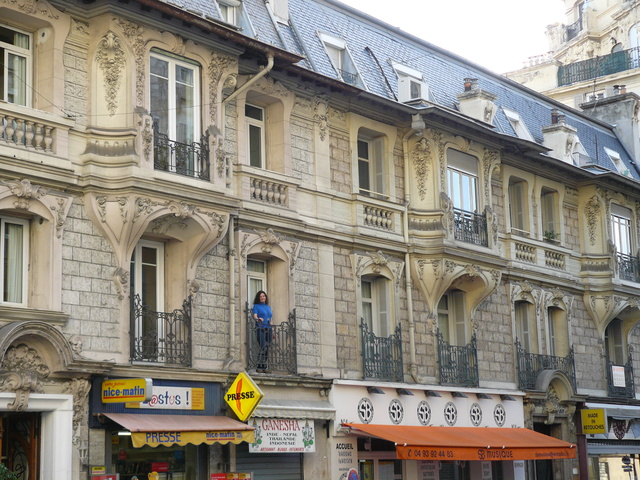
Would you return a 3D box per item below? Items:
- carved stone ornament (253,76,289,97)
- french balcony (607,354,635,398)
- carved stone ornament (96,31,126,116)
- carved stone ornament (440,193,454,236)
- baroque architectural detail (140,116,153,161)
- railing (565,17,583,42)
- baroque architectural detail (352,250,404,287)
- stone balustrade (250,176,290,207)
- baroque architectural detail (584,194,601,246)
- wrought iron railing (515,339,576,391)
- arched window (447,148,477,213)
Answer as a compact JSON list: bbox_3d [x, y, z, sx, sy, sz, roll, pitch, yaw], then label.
[{"bbox_3d":[-1.063,-3.261,25.930,0.150,0.340,1.200,-10,-13,37],"label":"carved stone ornament"},{"bbox_3d":[9.254,4.176,38.358,0.200,1.420,1.880,-10,-13,37],"label":"french balcony"},{"bbox_3d":[-3.722,-2.978,22.120,0.530,1.604,0.180,1,-11,-14],"label":"carved stone ornament"},{"bbox_3d":[3.090,-0.609,29.863,0.240,1.050,0.250,-10,-13,37],"label":"carved stone ornament"},{"bbox_3d":[-3.065,-1.769,21.927,0.130,0.770,0.250,-10,-14,38],"label":"baroque architectural detail"},{"bbox_3d":[15.963,-13.192,78.000,0.250,0.950,1.900,2,-11,-19],"label":"railing"},{"bbox_3d":[1.367,0.695,28.086,0.280,0.760,1.850,-10,-14,38],"label":"baroque architectural detail"},{"bbox_3d":[-1.032,-0.970,25.541,0.180,0.480,1.220,-10,-13,37],"label":"stone balustrade"},{"bbox_3d":[8.127,-0.555,36.864,0.500,1.520,0.140,1,-11,-13],"label":"baroque architectural detail"},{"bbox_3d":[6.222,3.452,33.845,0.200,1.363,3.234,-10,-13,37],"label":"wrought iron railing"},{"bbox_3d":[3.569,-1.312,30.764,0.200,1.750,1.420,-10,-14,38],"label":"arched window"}]

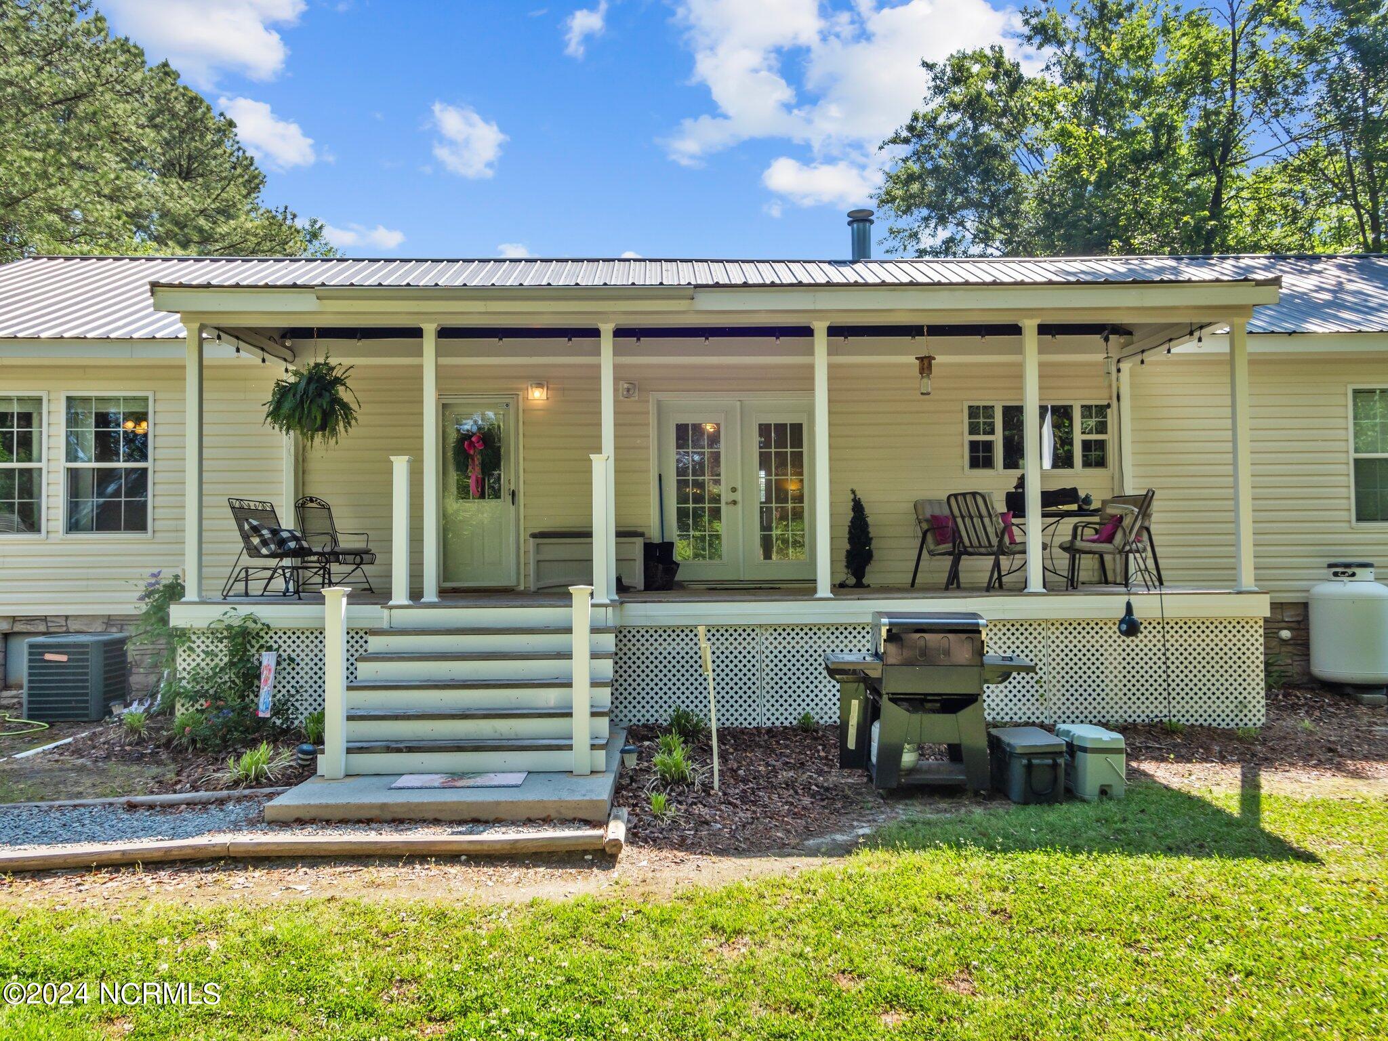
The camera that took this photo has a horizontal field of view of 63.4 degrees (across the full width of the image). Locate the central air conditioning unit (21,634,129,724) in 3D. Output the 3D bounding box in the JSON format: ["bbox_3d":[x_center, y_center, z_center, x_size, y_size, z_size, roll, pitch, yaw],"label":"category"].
[{"bbox_3d":[-5.969,1.509,10.954,0.740,0.770,0.730,0,-2,-6],"label":"central air conditioning unit"}]

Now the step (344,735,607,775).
[{"bbox_3d":[-1.412,1.471,7.004,1.759,0.162,0.295,-1,-2,-1],"label":"step"}]

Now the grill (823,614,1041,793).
[{"bbox_3d":[1.525,1.160,7.427,1.300,1.110,0.660,-1,-2,9],"label":"grill"}]

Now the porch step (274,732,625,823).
[{"bbox_3d":[-1.401,1.617,7.332,1.832,0.105,2.640,-1,-2,-1],"label":"porch step"}]

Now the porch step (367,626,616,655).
[{"bbox_3d":[-1.440,0.864,8.156,1.759,0.162,0.295,-1,-2,-1],"label":"porch step"}]

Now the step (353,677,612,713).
[{"bbox_3d":[-1.426,1.168,7.580,1.759,0.162,0.295,-1,-2,-1],"label":"step"}]

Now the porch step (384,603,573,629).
[{"bbox_3d":[-1.447,0.713,8.461,1.759,0.162,0.330,-1,-2,-1],"label":"porch step"}]

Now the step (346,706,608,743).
[{"bbox_3d":[-1.419,1.319,7.292,1.759,0.162,0.295,-1,-2,-1],"label":"step"}]

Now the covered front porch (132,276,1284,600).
[{"bbox_3d":[0.237,-0.640,11.074,9.520,2.740,2.858,-1,-2,-1],"label":"covered front porch"}]

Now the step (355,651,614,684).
[{"bbox_3d":[-1.433,1.016,7.868,1.759,0.162,0.295,-1,-2,-1],"label":"step"}]

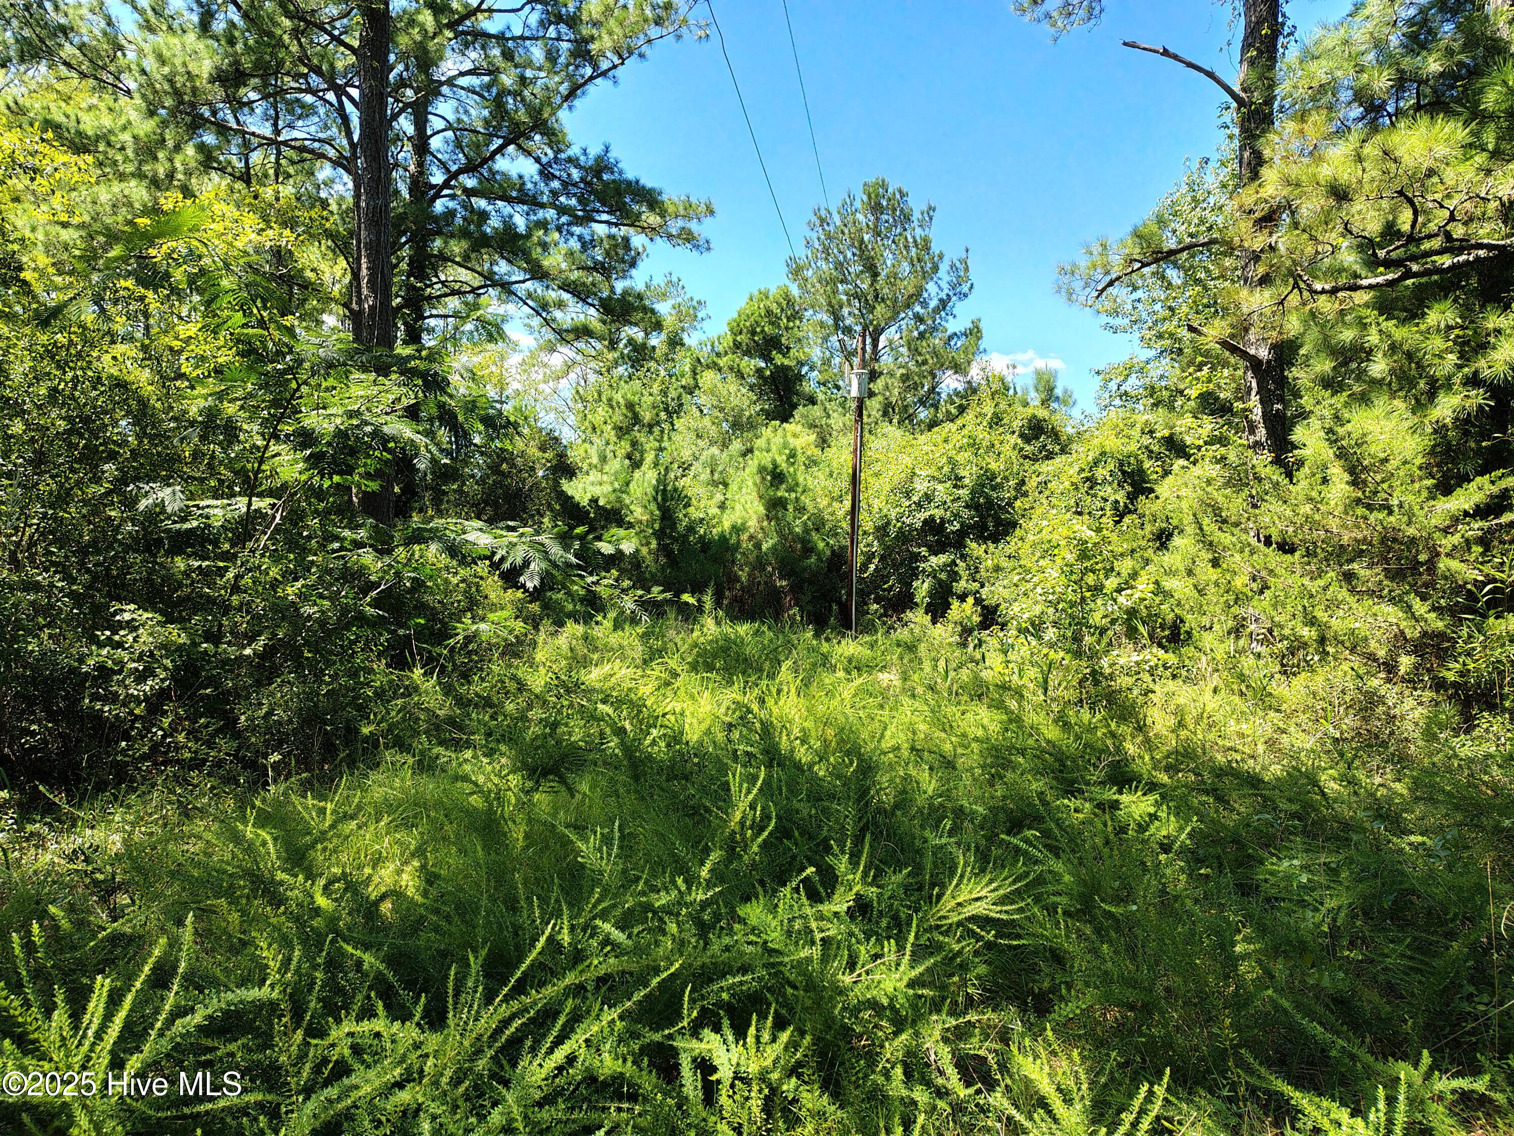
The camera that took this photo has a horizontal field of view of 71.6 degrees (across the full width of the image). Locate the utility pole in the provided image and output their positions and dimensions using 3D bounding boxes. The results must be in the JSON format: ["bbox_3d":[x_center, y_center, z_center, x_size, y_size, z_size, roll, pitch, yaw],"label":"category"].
[{"bbox_3d":[2.530,-1.940,26.400,0.550,8.150,0.580,1,-1,6],"label":"utility pole"}]

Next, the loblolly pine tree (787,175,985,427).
[{"bbox_3d":[4.800,-6.200,40.000,7.400,17.200,7.200,0,-1,7],"label":"loblolly pine tree"}]

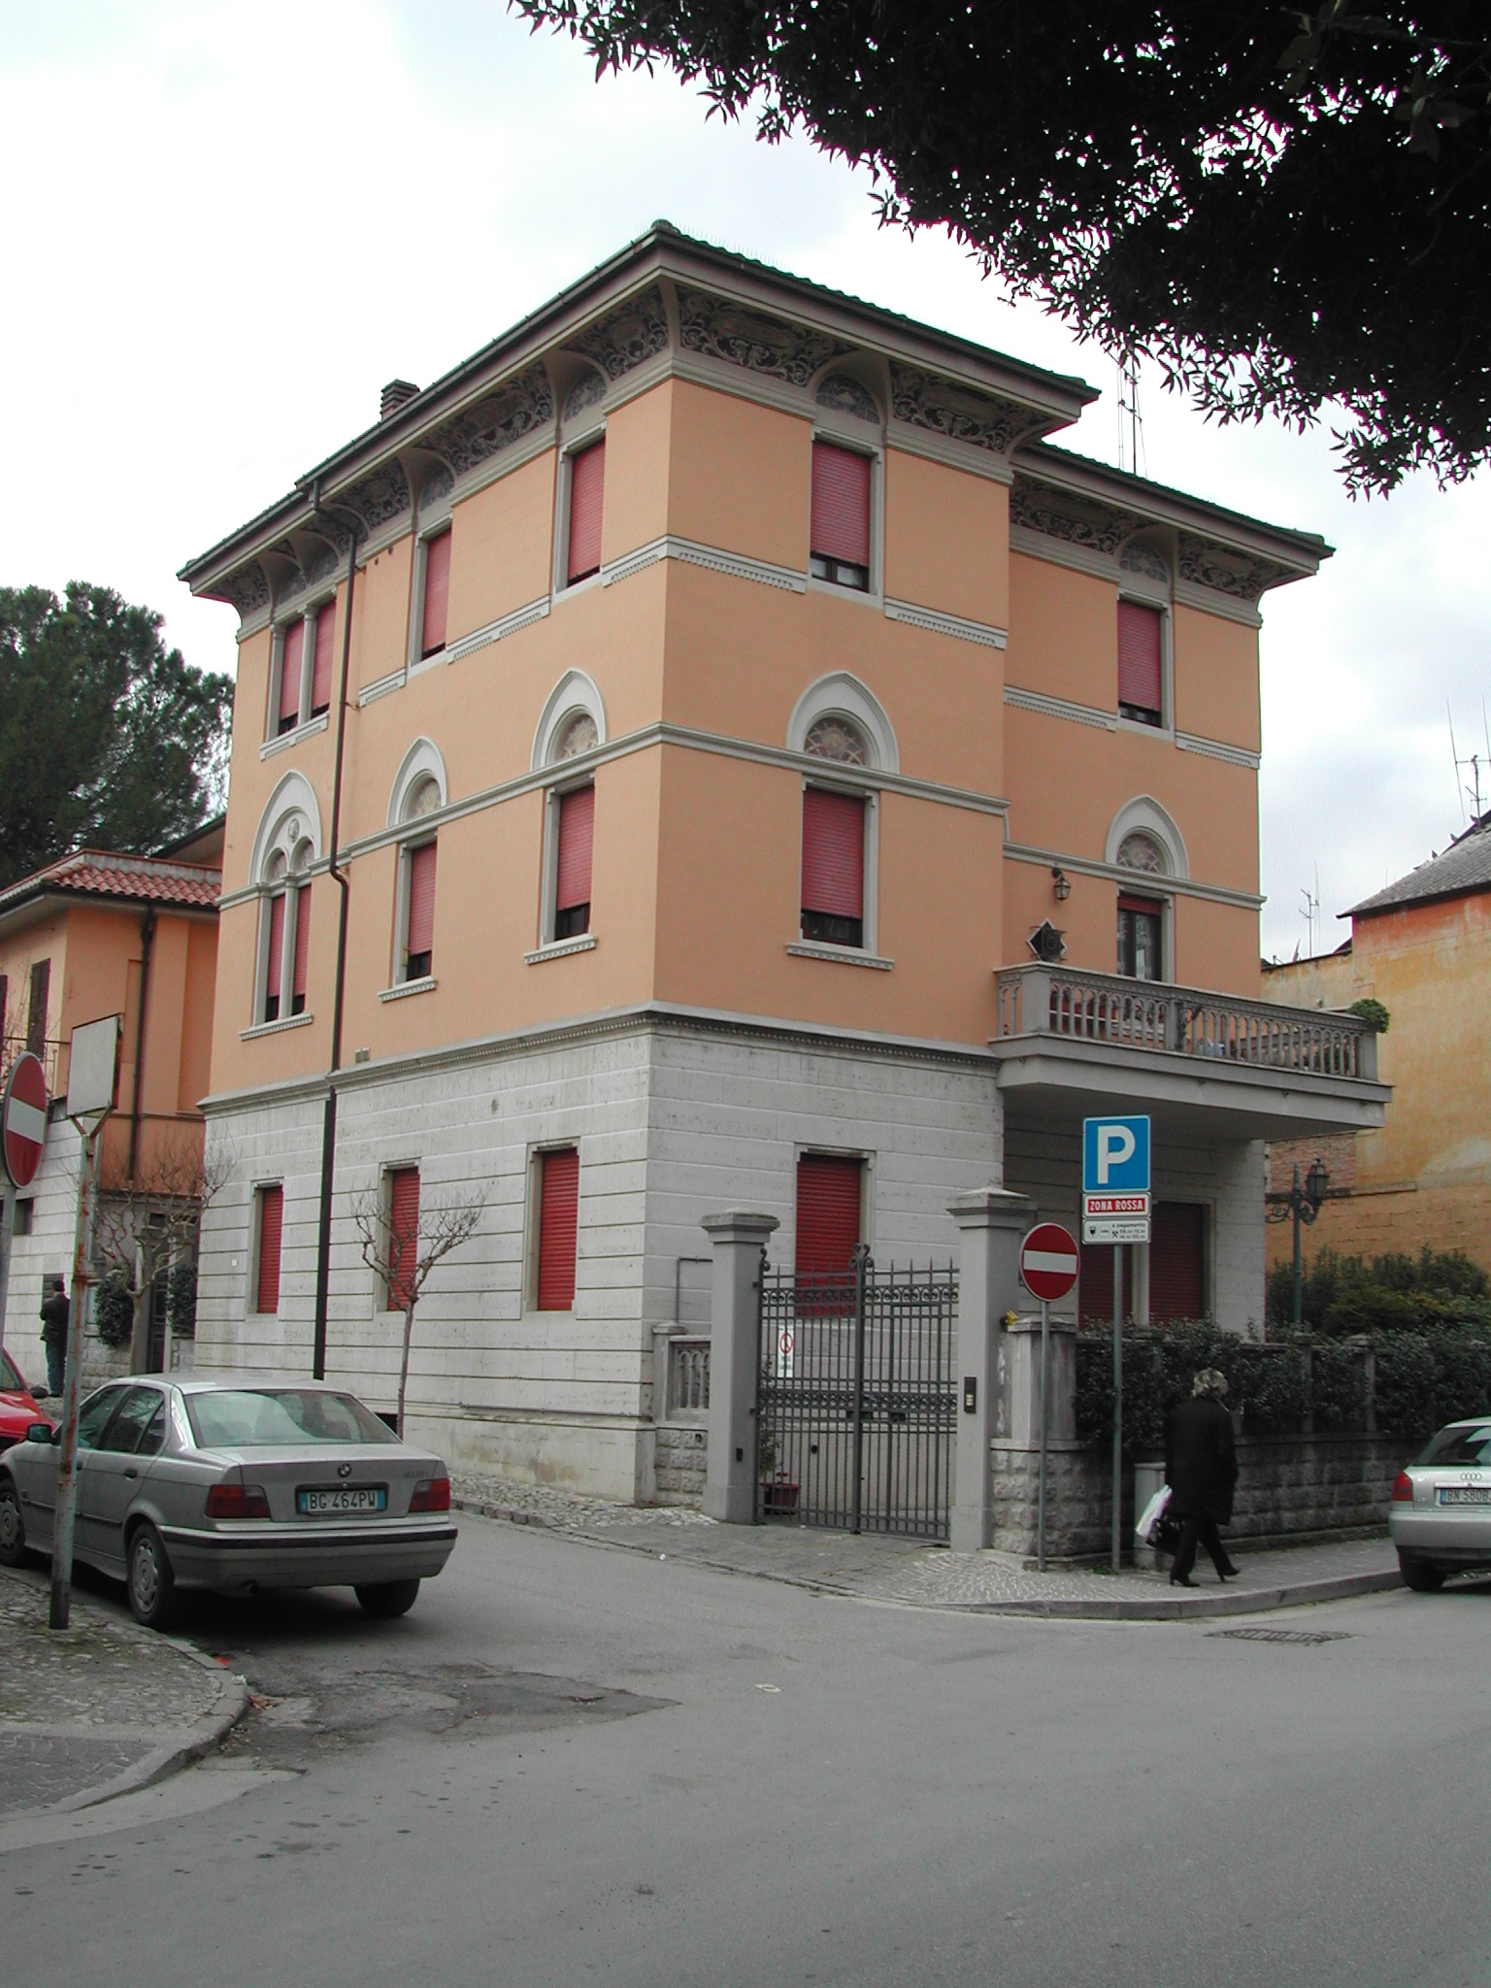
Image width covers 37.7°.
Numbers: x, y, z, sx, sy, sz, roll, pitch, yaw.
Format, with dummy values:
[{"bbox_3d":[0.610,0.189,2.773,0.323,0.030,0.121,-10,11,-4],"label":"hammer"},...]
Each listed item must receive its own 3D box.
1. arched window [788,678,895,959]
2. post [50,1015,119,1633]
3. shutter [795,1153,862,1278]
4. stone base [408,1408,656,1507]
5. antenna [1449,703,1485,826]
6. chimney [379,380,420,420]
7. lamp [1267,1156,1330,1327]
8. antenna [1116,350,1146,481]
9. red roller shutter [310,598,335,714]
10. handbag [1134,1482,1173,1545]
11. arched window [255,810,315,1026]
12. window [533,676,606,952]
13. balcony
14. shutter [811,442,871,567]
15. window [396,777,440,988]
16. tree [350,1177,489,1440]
[{"bbox_3d":[1.158,-2.180,26.737,1.720,3.600,0.300,8,-12,-36],"label":"arched window"},{"bbox_3d":[-3.844,1.855,12.533,0.100,3.460,0.780,8,-12,-36],"label":"post"},{"bbox_3d":[0.923,2.842,25.514,1.040,1.880,0.080,8,-12,-35],"label":"shutter"},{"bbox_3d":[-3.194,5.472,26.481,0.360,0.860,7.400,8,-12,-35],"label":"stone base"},{"bbox_3d":[13.446,-4.280,40.500,0.700,2.300,0.350,-1,-10,13],"label":"antenna"},{"bbox_3d":[-5.304,-8.729,33.673,0.420,1.200,0.460,8,-12,-36],"label":"chimney"},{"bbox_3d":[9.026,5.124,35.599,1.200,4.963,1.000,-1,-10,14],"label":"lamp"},{"bbox_3d":[6.072,-9.071,34.194,0.600,2.326,1.000,-5,-11,32],"label":"antenna"},{"bbox_3d":[-6.299,-5.140,33.051,0.080,1.600,0.950,8,-12,-35],"label":"red roller shutter"},{"bbox_3d":[3.036,3.868,16.250,0.300,0.420,0.150,8,-12,-36],"label":"handbag"},{"bbox_3d":[-7.008,-1.194,33.703,0.300,3.280,1.950,8,-12,-36],"label":"arched window"},{"bbox_3d":[-2.096,-2.266,26.393,0.300,3.420,1.780,8,-12,-35],"label":"window"},{"bbox_3d":[5.632,0.904,29.559,6.970,1.458,2.647,8,-12,-35],"label":"balcony"},{"bbox_3d":[1.189,-6.177,27.513,1.050,1.500,0.080,8,-12,-36],"label":"shutter"},{"bbox_3d":[-4.397,-1.565,29.799,0.280,2.850,1.150,8,-12,-36],"label":"window"},{"bbox_3d":[-3.840,3.905,25.550,1.552,3.449,1.397,3,-10,-8],"label":"tree"}]

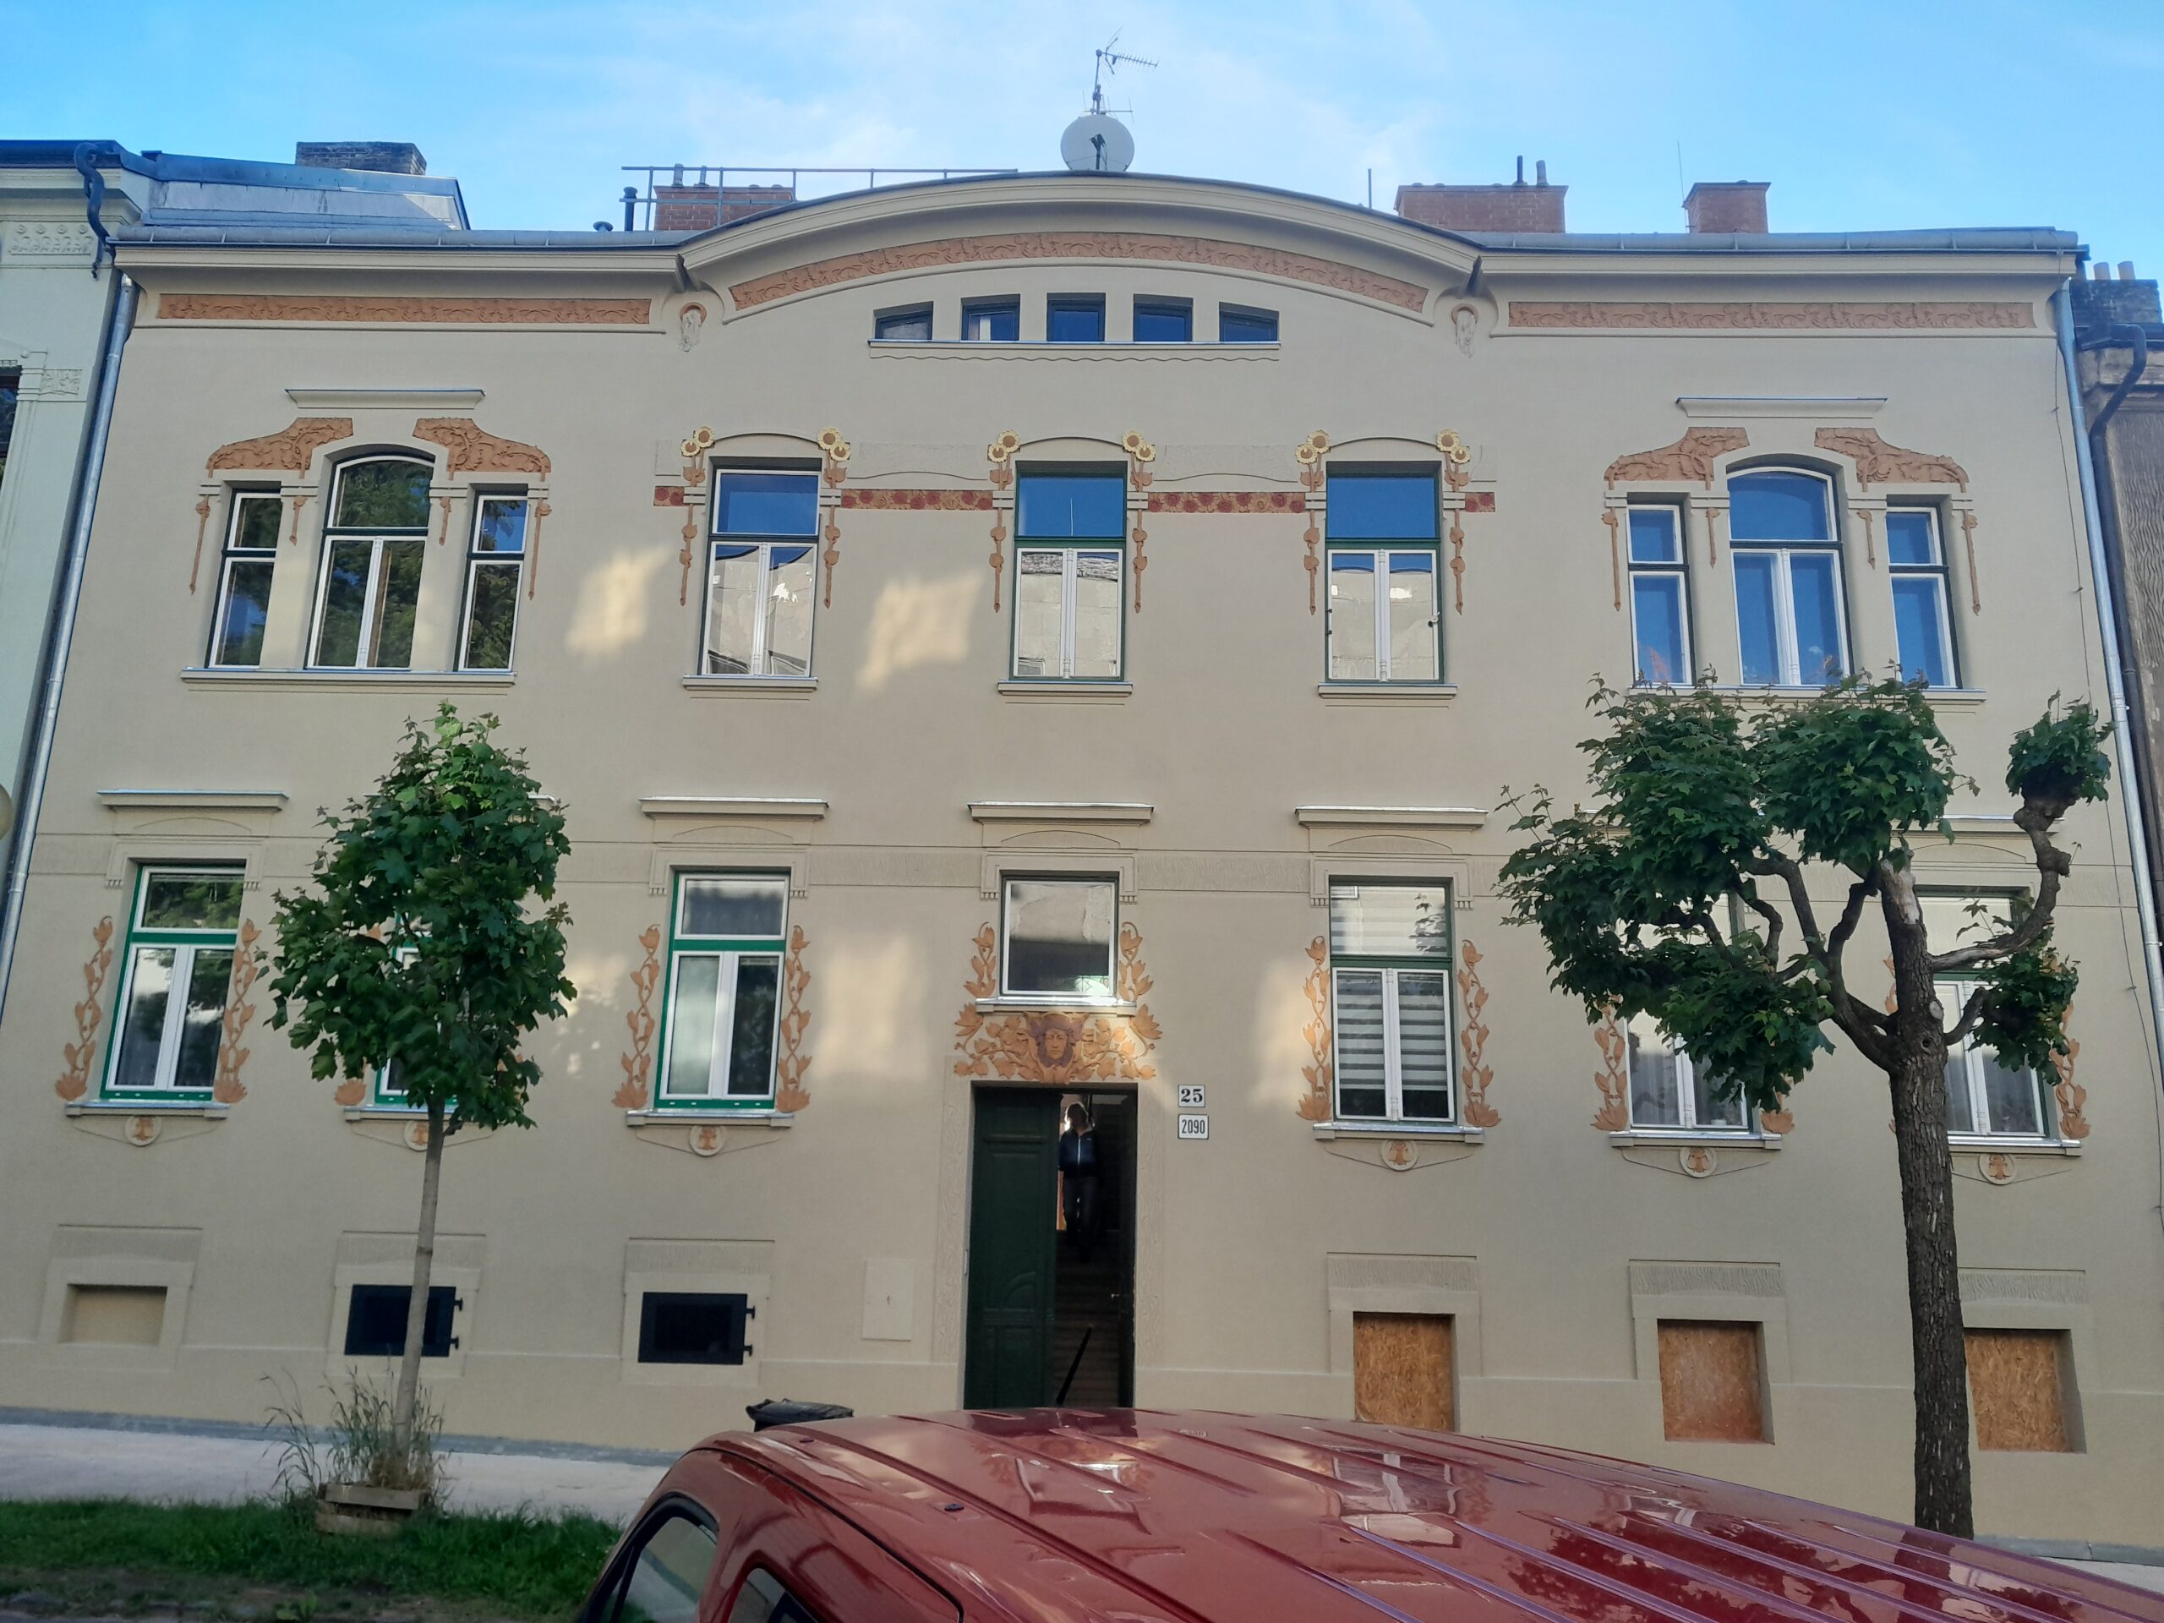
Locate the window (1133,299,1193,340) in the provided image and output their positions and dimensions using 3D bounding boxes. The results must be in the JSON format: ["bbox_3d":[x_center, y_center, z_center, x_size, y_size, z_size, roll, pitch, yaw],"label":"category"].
[{"bbox_3d":[0.799,-4.800,15.909,0.575,0.491,0.150,1,-14,2],"label":"window"}]

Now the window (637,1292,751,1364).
[{"bbox_3d":[-3.377,4.511,14.166,0.928,0.579,0.100,1,-13,2],"label":"window"}]

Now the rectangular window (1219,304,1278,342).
[{"bbox_3d":[1.592,-4.639,15.425,0.568,0.413,0.120,1,-14,2],"label":"rectangular window"}]

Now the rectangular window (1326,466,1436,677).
[{"bbox_3d":[2.830,-2.227,15.241,1.065,2.168,0.150,1,-14,2],"label":"rectangular window"}]

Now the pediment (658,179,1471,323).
[{"bbox_3d":[-0.070,-5.298,15.369,7.366,1.268,0.535,1,-14,2],"label":"pediment"}]

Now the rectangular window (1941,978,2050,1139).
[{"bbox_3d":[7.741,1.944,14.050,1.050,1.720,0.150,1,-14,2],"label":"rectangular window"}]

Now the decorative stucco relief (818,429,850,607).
[{"bbox_3d":[-2.278,-2.710,14.952,0.281,1.746,0.060,1,-14,2],"label":"decorative stucco relief"}]

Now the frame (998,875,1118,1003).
[{"bbox_3d":[-0.210,1.162,14.996,1.084,1.132,0.120,1,-13,2],"label":"frame"}]

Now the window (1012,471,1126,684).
[{"bbox_3d":[-0.112,-2.195,14.879,1.037,2.104,0.130,1,-14,2],"label":"window"}]

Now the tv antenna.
[{"bbox_3d":[0.542,-9.643,21.278,0.885,1.338,0.450,4,-14,-10],"label":"tv antenna"}]

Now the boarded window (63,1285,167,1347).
[{"bbox_3d":[-7.983,4.182,13.505,0.835,0.474,0.140,1,-14,2],"label":"boarded window"}]

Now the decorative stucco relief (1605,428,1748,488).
[{"bbox_3d":[5.423,-3.219,14.806,1.324,0.613,0.070,1,-14,2],"label":"decorative stucco relief"}]

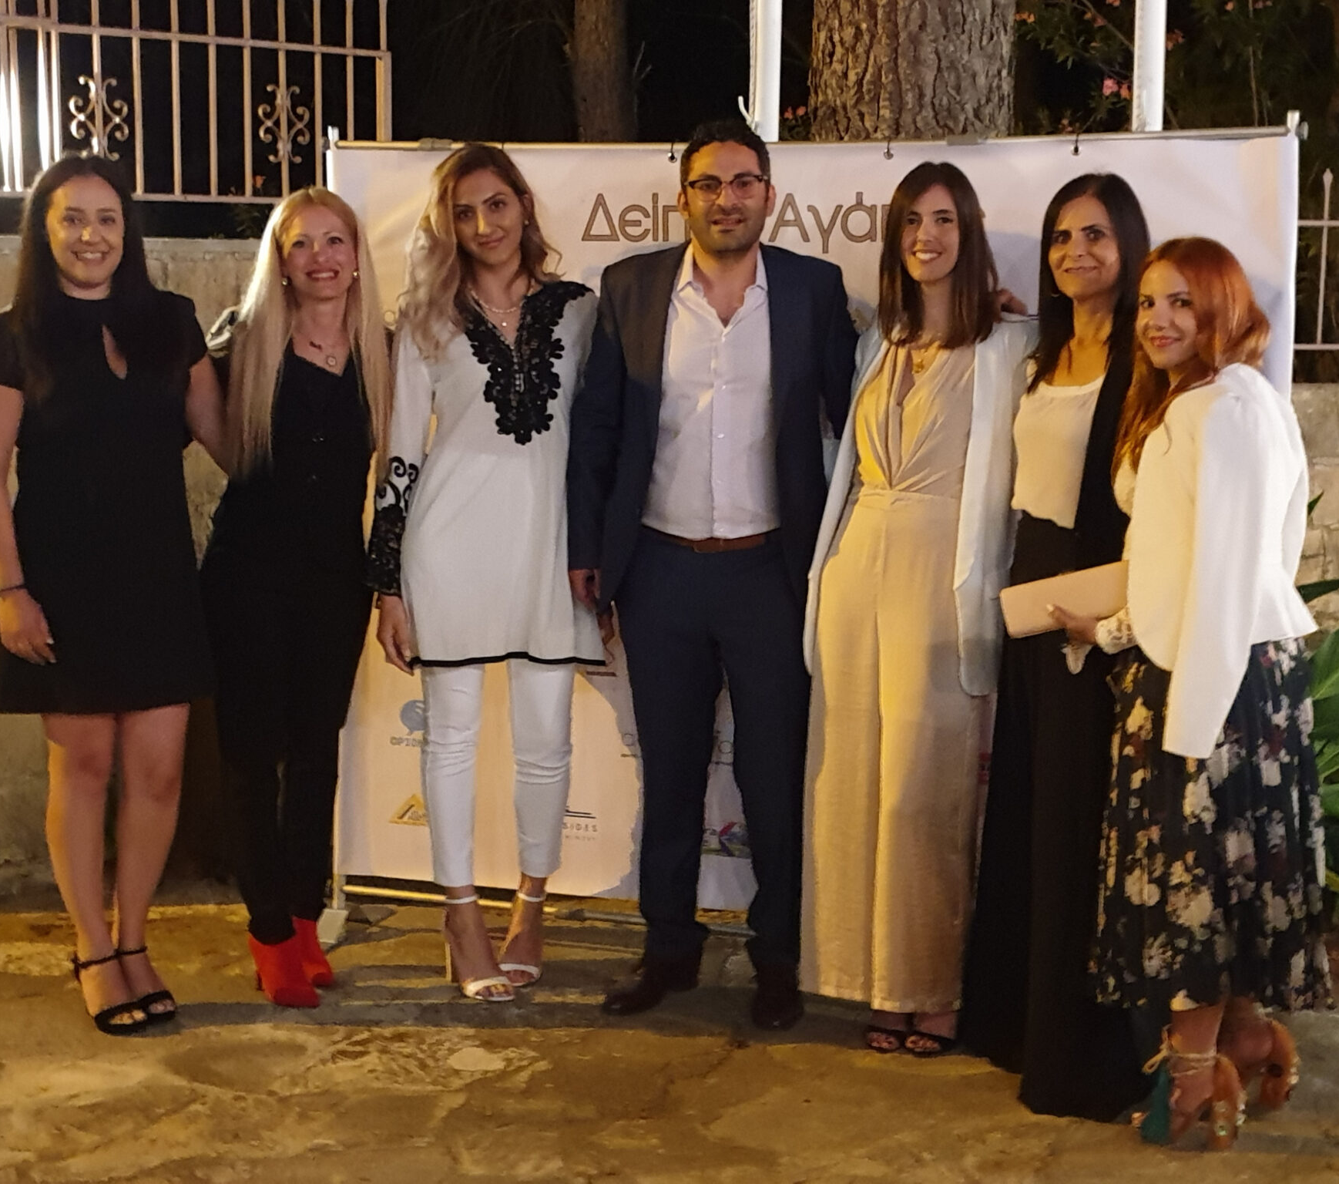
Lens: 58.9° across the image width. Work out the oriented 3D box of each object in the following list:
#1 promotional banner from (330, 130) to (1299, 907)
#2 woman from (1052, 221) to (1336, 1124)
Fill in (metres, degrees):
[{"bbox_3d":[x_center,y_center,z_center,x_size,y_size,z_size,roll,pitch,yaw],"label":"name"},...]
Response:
[{"bbox_3d":[0.248,-0.087,2.651,2.109,1.820,0.080,1,8,9],"label":"promotional banner"},{"bbox_3d":[0.969,0.190,2.174,0.470,1.630,0.420,0,8,-3],"label":"woman"}]

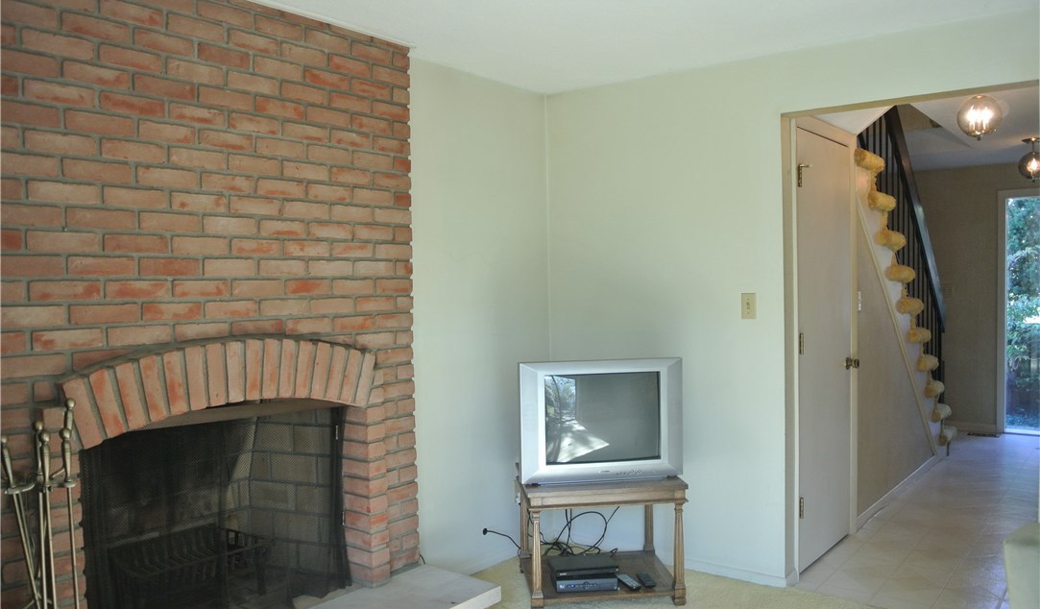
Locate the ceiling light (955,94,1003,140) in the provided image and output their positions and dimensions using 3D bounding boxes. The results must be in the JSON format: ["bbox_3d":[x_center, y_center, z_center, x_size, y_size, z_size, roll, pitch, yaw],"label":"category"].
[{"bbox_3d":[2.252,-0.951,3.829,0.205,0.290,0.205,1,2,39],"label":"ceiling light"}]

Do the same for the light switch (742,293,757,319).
[{"bbox_3d":[1.034,0.009,3.534,0.072,0.116,0.018,1,2,39],"label":"light switch"}]

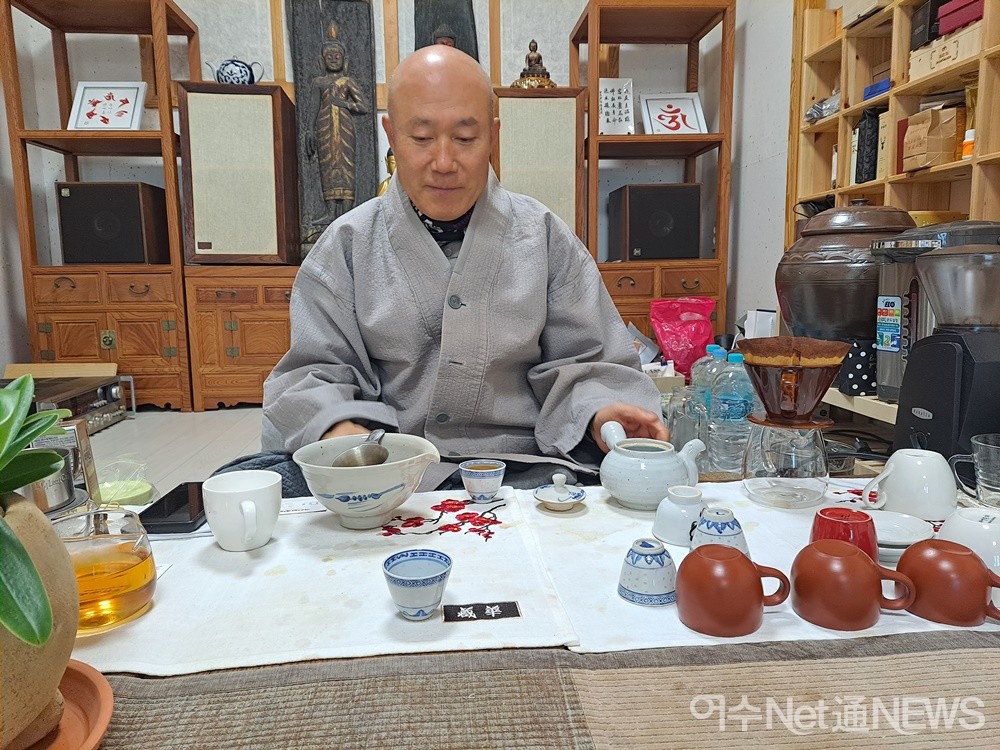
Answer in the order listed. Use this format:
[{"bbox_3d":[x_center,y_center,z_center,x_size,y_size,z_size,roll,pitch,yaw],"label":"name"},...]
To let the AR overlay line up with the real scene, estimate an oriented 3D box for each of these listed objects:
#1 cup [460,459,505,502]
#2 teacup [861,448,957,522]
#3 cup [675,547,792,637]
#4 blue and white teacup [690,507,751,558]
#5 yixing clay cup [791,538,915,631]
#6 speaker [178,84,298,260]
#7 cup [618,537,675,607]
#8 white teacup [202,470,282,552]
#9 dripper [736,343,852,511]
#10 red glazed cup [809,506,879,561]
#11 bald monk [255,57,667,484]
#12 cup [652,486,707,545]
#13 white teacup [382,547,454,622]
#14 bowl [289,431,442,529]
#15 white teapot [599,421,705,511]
[{"bbox_3d":[-0.022,0.141,0.910,0.060,0.045,0.060,-1,8,0],"label":"cup"},{"bbox_3d":[0.507,0.133,0.861,0.113,0.073,0.084,-1,8,-3],"label":"teacup"},{"bbox_3d":[0.203,0.181,0.598,0.097,0.061,0.072,1,8,13],"label":"cup"},{"bbox_3d":[0.226,0.166,0.715,0.060,0.045,0.060,-1,8,0],"label":"blue and white teacup"},{"bbox_3d":[0.304,0.176,0.593,0.098,0.057,0.071,1,8,10],"label":"yixing clay cup"},{"bbox_3d":[-0.972,-0.736,2.630,0.352,0.622,0.285,-2,8,-6],"label":"speaker"},{"bbox_3d":[0.138,0.178,0.637,0.060,0.045,0.060,-1,8,0],"label":"cup"},{"bbox_3d":[-0.281,0.156,0.767,0.083,0.074,0.107,-4,9,-24],"label":"white teacup"},{"bbox_3d":[0.368,0.060,0.886,0.133,0.204,0.142,3,9,27],"label":"dripper"},{"bbox_3d":[0.353,0.168,0.712,0.064,0.049,0.064,-1,8,0],"label":"red glazed cup"},{"bbox_3d":[-0.056,-0.105,1.116,0.630,0.800,0.520,-1,8,-2],"label":"bald monk"},{"bbox_3d":[0.211,0.158,0.792,0.072,0.051,0.072,-1,8,0],"label":"cup"},{"bbox_3d":[-0.070,0.185,0.602,0.060,0.045,0.060,-1,8,0],"label":"white teacup"},{"bbox_3d":[-0.155,0.133,0.826,0.173,0.089,0.152,0,8,6],"label":"bowl"},{"bbox_3d":[0.203,0.119,0.915,0.137,0.092,0.143,1,8,13],"label":"white teapot"}]

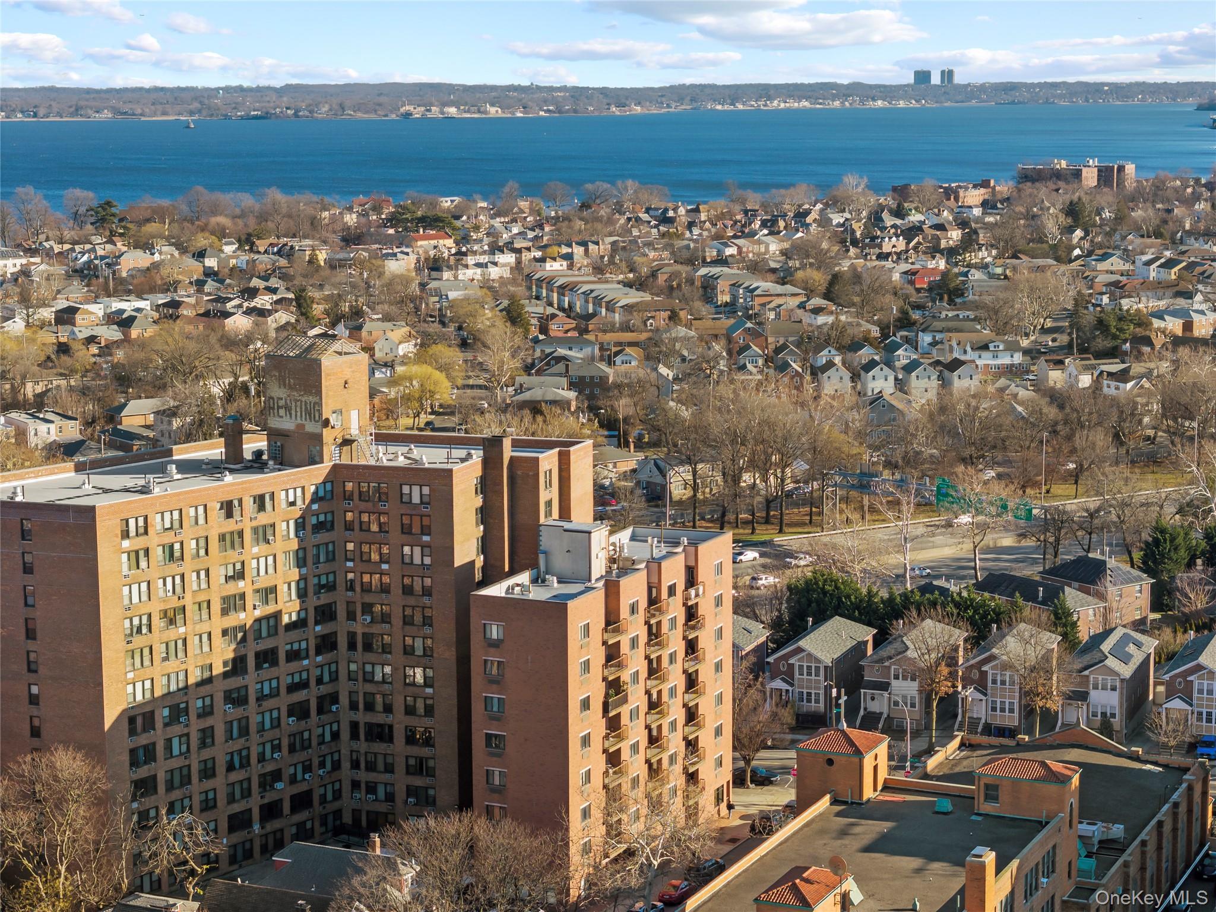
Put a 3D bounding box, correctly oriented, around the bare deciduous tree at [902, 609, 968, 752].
[{"bbox_3d":[32.192,22.270,242.370,6.455,14.218,6.455,0,9,0],"label":"bare deciduous tree"}]

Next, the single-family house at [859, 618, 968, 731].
[{"bbox_3d":[31.800,22.250,254.400,7.100,7.900,16.400,3,9,22],"label":"single-family house"}]

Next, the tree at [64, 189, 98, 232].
[{"bbox_3d":[-249.039,-115.058,1158.492,16.000,21.500,16.000,0,9,0],"label":"tree"}]

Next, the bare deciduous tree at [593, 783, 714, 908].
[{"bbox_3d":[3.370,31.401,181.399,8.889,15.000,8.889,0,9,0],"label":"bare deciduous tree"}]

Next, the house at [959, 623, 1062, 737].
[{"bbox_3d":[41.400,22.500,252.300,7.100,7.900,16.400,3,9,22],"label":"house"}]

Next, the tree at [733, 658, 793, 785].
[{"bbox_3d":[13.062,24.608,225.947,8.000,12.000,8.000,0,9,0],"label":"tree"}]

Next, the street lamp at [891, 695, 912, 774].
[{"bbox_3d":[26.815,26.825,227.118,2.500,9.900,0.350,3,9,20],"label":"street lamp"}]

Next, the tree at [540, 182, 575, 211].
[{"bbox_3d":[-27.023,-137.898,1315.744,17.500,17.000,17.500,0,9,0],"label":"tree"}]

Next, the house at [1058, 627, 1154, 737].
[{"bbox_3d":[51.786,23.091,254.376,6.900,8.700,18.170,3,9,22],"label":"house"}]

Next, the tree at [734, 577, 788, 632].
[{"bbox_3d":[18.191,18.376,290.691,6.848,8.486,6.848,0,9,0],"label":"tree"}]

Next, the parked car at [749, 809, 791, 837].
[{"bbox_3d":[14.387,31.698,213.366,1.900,1.700,4.700,4,9,25],"label":"parked car"}]

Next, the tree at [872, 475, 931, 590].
[{"bbox_3d":[38.492,10.308,322.067,7.709,15.671,7.709,0,9,0],"label":"tree"}]

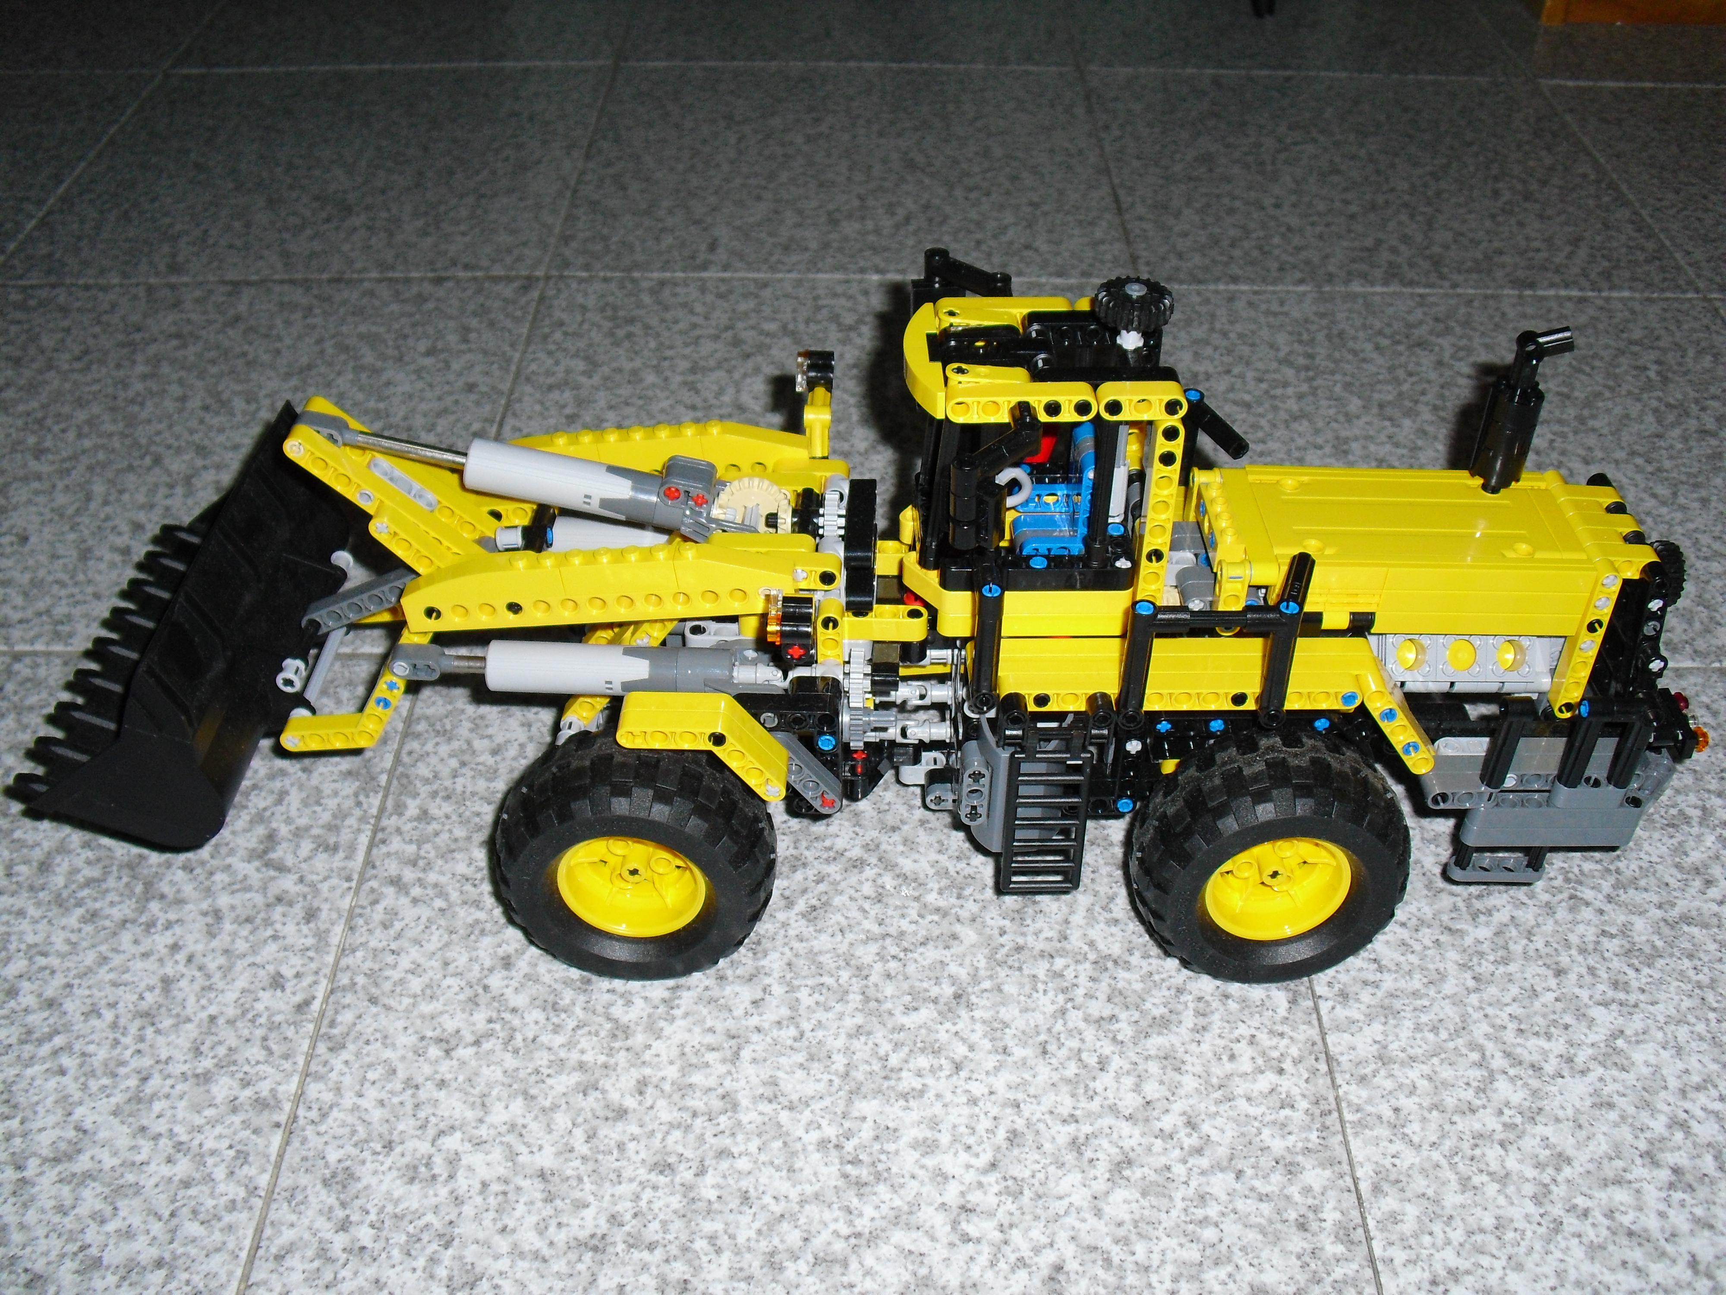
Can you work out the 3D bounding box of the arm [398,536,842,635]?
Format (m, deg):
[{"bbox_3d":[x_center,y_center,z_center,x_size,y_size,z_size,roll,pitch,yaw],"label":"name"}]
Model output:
[{"bbox_3d":[-0.067,-0.022,0.500,0.127,0.021,0.018,-3,39,6],"label":"arm"}]

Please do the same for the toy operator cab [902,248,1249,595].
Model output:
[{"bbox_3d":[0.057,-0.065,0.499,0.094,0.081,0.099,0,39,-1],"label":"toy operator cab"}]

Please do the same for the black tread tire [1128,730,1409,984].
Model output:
[{"bbox_3d":[0.121,0.064,0.530,0.080,0.080,0.036,0,39,-1],"label":"black tread tire"}]

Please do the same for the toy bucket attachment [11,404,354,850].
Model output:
[{"bbox_3d":[-0.204,-0.012,0.551,0.073,0.056,0.148,16,38,-9],"label":"toy bucket attachment"}]

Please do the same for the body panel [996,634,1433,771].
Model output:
[{"bbox_3d":[0.103,0.017,0.521,0.132,0.034,0.024,0,39,-1],"label":"body panel"}]

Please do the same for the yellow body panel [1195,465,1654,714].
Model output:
[{"bbox_3d":[0.162,-0.019,0.538,0.130,0.057,0.055,0,39,-1],"label":"yellow body panel"}]

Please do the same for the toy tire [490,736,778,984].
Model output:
[{"bbox_3d":[-0.067,0.062,0.532,0.080,0.080,0.036,2,39,2],"label":"toy tire"}]

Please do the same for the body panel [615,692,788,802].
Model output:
[{"bbox_3d":[-0.044,0.028,0.510,0.047,0.027,0.016,2,39,2],"label":"body panel"}]

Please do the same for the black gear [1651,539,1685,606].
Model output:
[{"bbox_3d":[0.243,-0.024,0.536,0.008,0.021,0.021,0,39,-1],"label":"black gear"}]

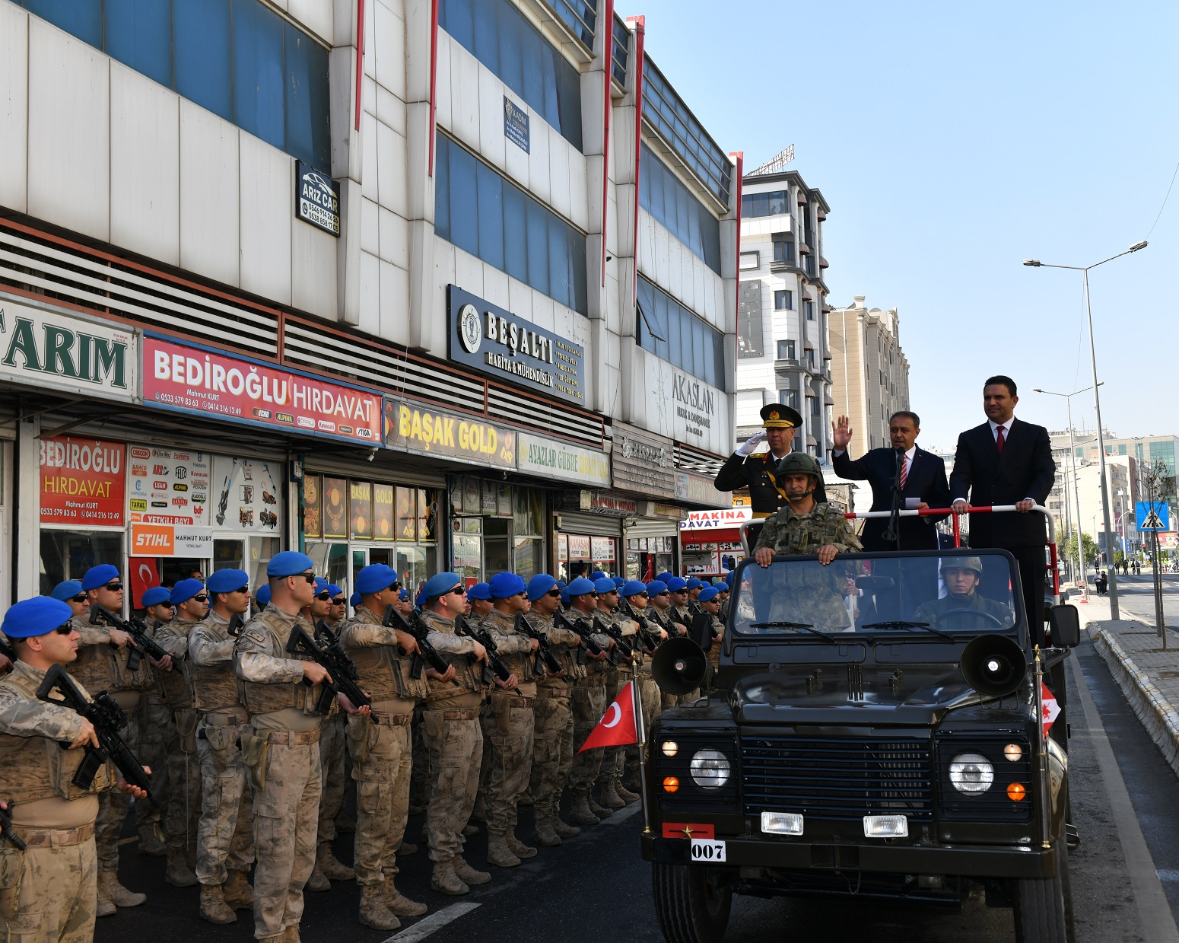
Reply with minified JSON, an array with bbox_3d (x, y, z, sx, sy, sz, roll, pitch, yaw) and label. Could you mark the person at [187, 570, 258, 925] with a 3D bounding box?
[{"bbox_3d":[-1.914,1.460,7.293,0.540,1.830,0.600,-3,-5,18],"label":"person"}]

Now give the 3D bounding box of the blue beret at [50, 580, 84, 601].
[{"bbox_3d":[-3.137,0.722,8.050,0.210,0.130,0.190,-4,-5,26],"label":"blue beret"}]

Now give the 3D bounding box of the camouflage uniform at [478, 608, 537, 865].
[{"bbox_3d":[-0.480,1.647,8.416,0.400,1.540,0.500,-4,-5,26],"label":"camouflage uniform"}]

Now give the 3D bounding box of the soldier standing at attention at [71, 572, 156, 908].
[{"bbox_3d":[-2.614,1.467,7.427,0.460,1.860,0.540,-4,-5,26],"label":"soldier standing at attention"}]

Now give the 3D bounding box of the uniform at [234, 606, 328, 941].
[{"bbox_3d":[-1.378,1.425,6.004,0.410,1.570,0.510,-4,-5,26],"label":"uniform"}]

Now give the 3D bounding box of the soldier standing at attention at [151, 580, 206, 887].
[{"bbox_3d":[-2.390,1.564,8.187,0.540,1.800,0.600,-3,-5,18],"label":"soldier standing at attention"}]

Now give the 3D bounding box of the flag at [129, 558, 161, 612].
[{"bbox_3d":[-5.162,1.325,15.559,0.060,0.740,0.500,-3,-5,19],"label":"flag"}]

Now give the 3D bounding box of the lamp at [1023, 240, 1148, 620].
[{"bbox_3d":[14.632,-1.021,38.269,3.450,10.500,0.350,-4,-5,23],"label":"lamp"}]

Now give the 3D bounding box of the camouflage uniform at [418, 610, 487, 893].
[{"bbox_3d":[-0.745,1.593,7.718,0.400,1.550,0.500,-4,-5,26],"label":"camouflage uniform"}]

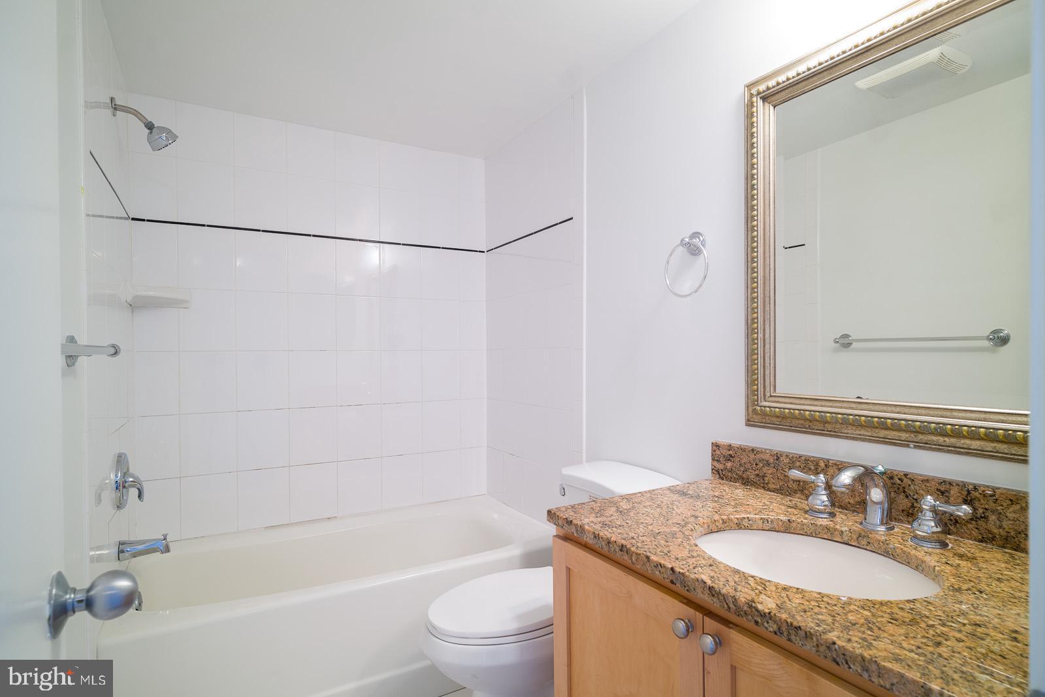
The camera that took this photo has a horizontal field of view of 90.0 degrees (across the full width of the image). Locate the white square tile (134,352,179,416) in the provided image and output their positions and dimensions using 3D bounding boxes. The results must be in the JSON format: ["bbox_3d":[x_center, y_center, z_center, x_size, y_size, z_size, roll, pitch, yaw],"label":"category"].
[{"bbox_3d":[-1.460,0.142,2.087,0.150,0.252,0.010,0,0,-28],"label":"white square tile"}]

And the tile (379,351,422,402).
[{"bbox_3d":[-0.589,0.137,2.553,0.200,0.253,0.010,0,-1,-28],"label":"tile"}]

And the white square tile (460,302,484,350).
[{"bbox_3d":[-0.260,-0.119,2.736,0.145,0.253,0.010,0,-1,-28],"label":"white square tile"}]

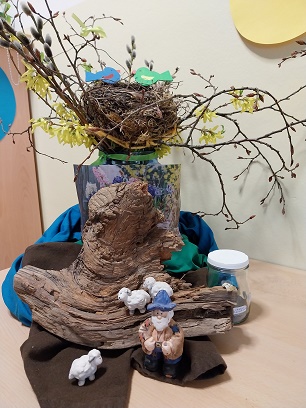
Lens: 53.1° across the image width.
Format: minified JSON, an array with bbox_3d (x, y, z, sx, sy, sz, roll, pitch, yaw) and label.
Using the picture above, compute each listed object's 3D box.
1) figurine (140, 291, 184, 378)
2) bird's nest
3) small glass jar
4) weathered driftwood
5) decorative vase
[{"bbox_3d":[0.013,0.167,0.412,0.061,0.106,0.054,4,13,20],"label":"figurine"},{"bbox_3d":[-0.045,-0.155,0.559,0.180,0.115,0.175,-1,12,0],"label":"bird's nest"},{"bbox_3d":[0.128,0.140,0.531,0.074,0.113,0.074,-1,12,0],"label":"small glass jar"},{"bbox_3d":[-0.044,0.082,0.504,0.345,0.236,0.155,0,12,3],"label":"weathered driftwood"},{"bbox_3d":[-0.044,0.040,0.623,0.187,0.275,0.178,-1,12,0],"label":"decorative vase"}]

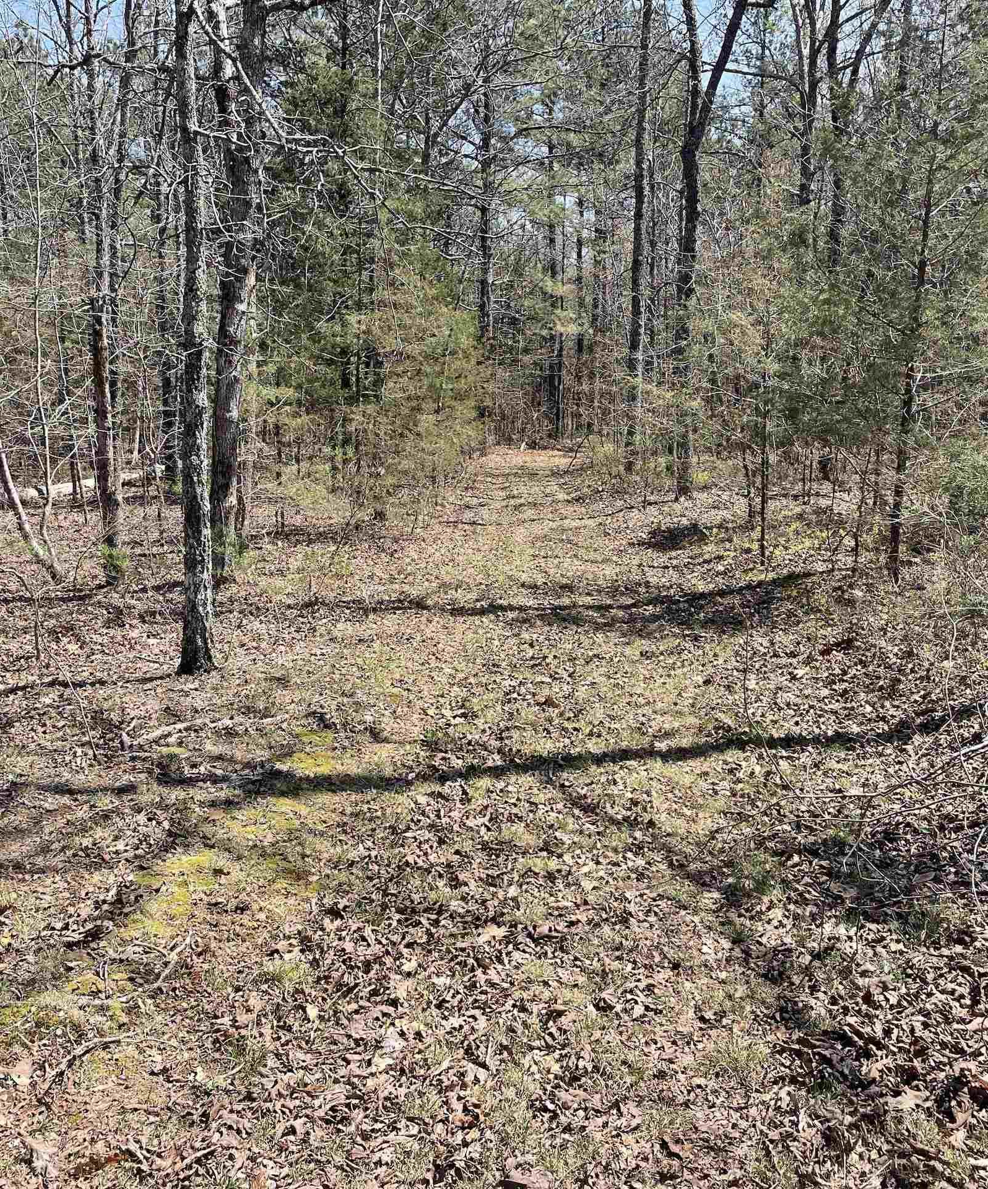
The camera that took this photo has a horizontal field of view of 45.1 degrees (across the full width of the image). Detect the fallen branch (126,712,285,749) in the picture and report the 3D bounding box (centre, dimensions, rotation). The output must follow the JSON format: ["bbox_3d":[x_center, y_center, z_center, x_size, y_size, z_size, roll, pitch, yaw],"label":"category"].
[{"bbox_3d":[-1.372,0.620,5.772,0.867,0.070,0.130,-8,12,-41],"label":"fallen branch"}]

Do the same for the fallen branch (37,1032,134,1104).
[{"bbox_3d":[-0.963,1.101,2.828,0.080,0.040,0.321,4,10,23],"label":"fallen branch"}]

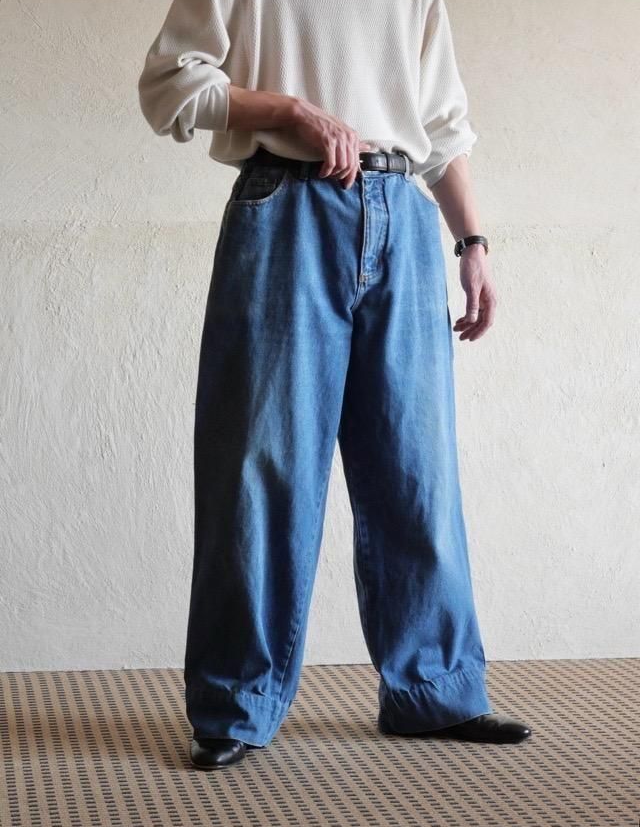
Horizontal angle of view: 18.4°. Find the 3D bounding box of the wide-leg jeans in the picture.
[{"bbox_3d":[0.034,0.062,3.420,0.548,1.028,0.311,-3,5,-34],"label":"wide-leg jeans"}]

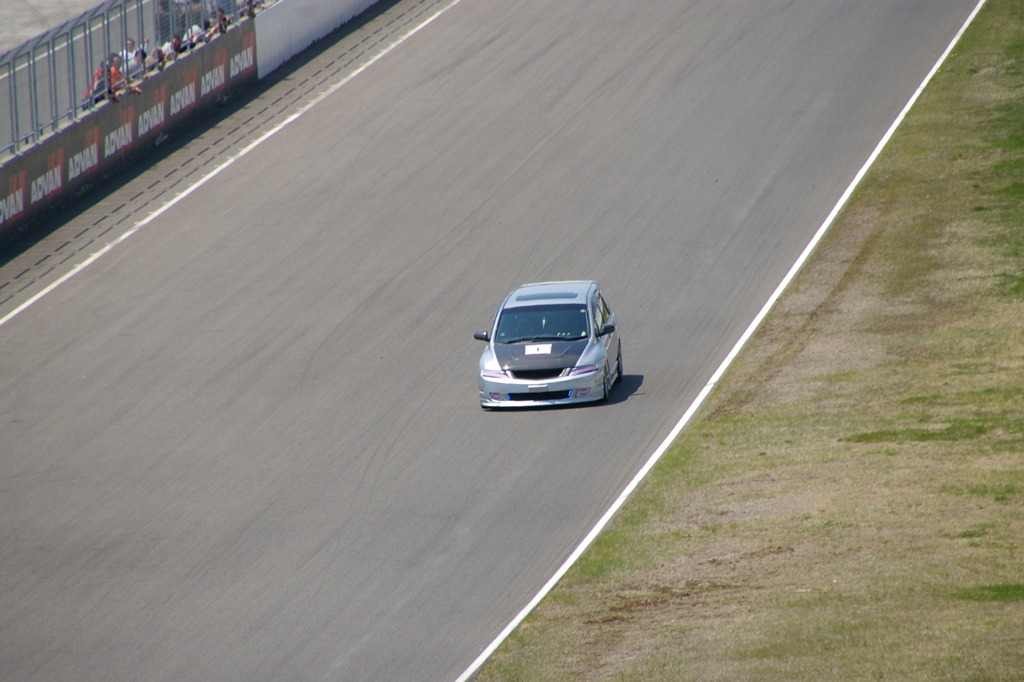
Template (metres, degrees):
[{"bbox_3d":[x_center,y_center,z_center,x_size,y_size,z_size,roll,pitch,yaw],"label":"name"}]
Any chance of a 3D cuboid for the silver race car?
[{"bbox_3d":[0.541,0.009,150.785,1.880,1.500,4.770,-2,5,4],"label":"silver race car"}]

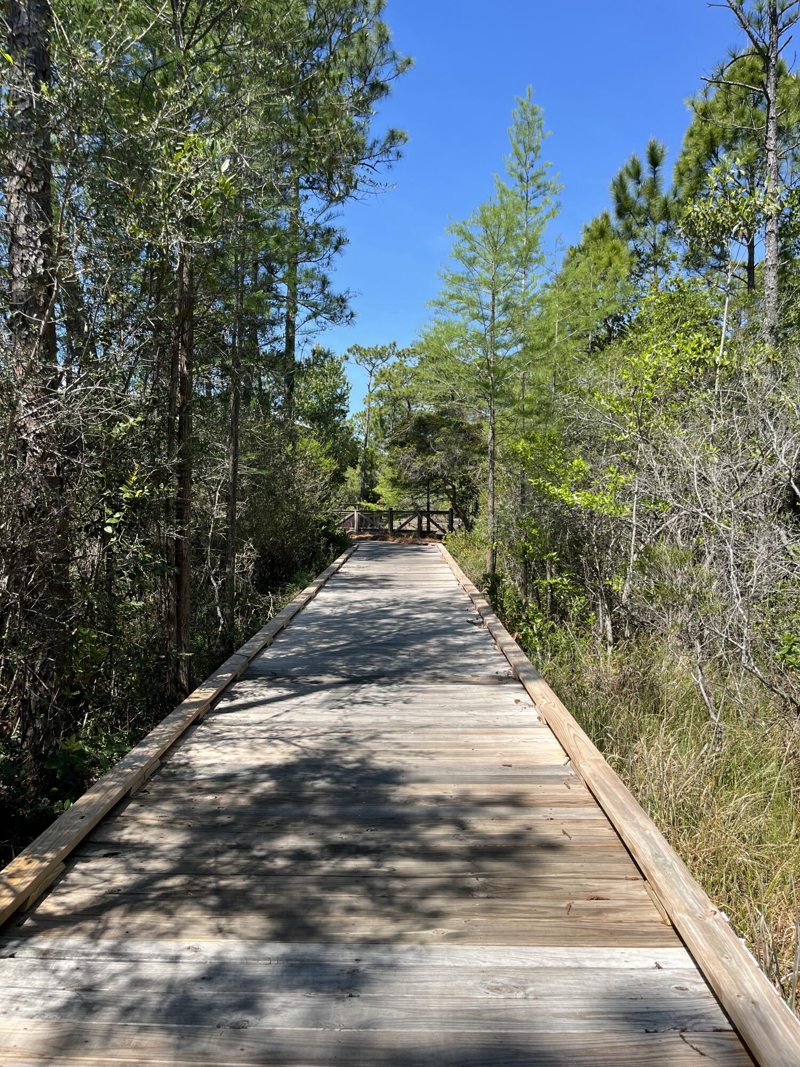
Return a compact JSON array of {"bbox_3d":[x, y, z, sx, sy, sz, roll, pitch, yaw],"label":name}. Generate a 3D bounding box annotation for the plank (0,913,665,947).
[{"bbox_3d":[-0.183,1.288,2.562,2.380,0.038,0.143,0,3,1],"label":"plank"}]

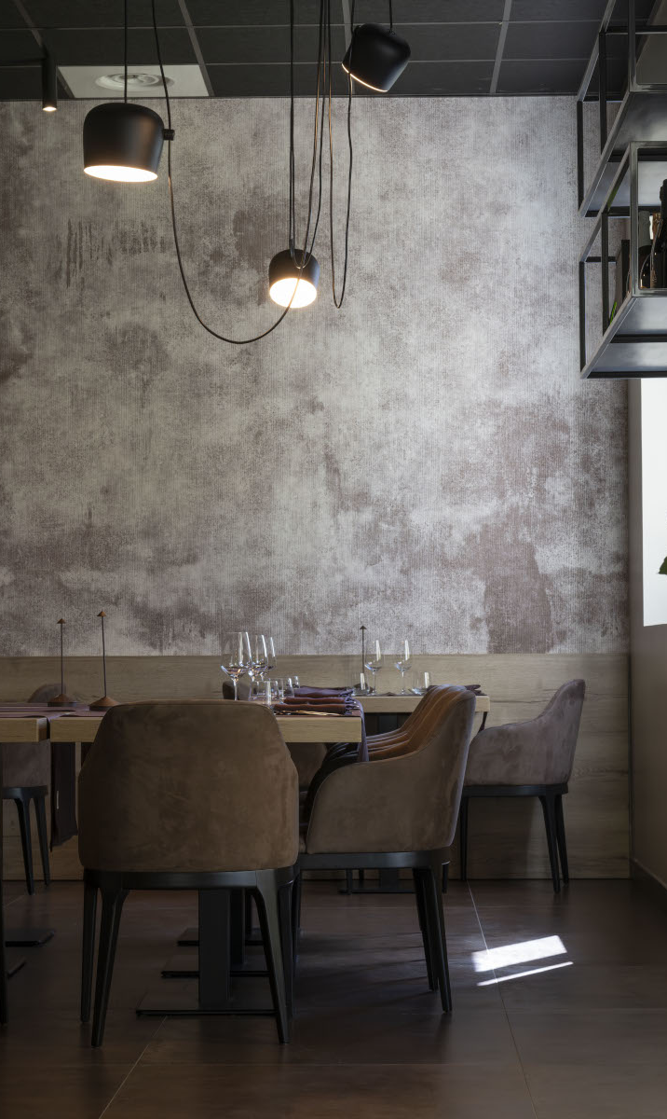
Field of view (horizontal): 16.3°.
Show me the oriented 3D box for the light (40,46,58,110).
[{"bbox_3d":[-1.113,-1.869,9.148,0.060,0.225,0.060,0,-2,2],"label":"light"}]

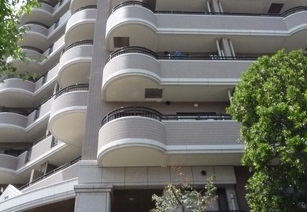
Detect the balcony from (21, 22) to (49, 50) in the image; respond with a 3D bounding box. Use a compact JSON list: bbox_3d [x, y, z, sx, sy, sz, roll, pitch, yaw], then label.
[{"bbox_3d":[-10.151,-5.918,25.025,2.800,1.500,2.100,0,-36,-4],"label":"balcony"}]

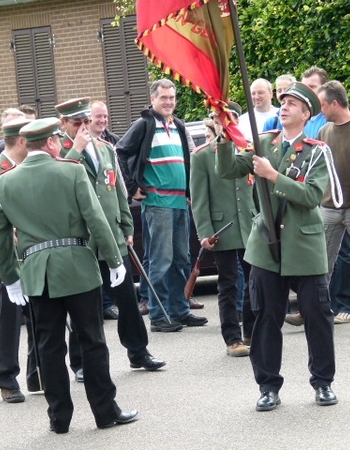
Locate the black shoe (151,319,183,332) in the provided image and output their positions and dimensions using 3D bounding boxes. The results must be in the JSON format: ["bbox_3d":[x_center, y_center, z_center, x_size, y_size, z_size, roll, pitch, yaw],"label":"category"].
[{"bbox_3d":[-0.065,0.734,16.833,0.290,0.110,0.110,-2,5,30],"label":"black shoe"}]

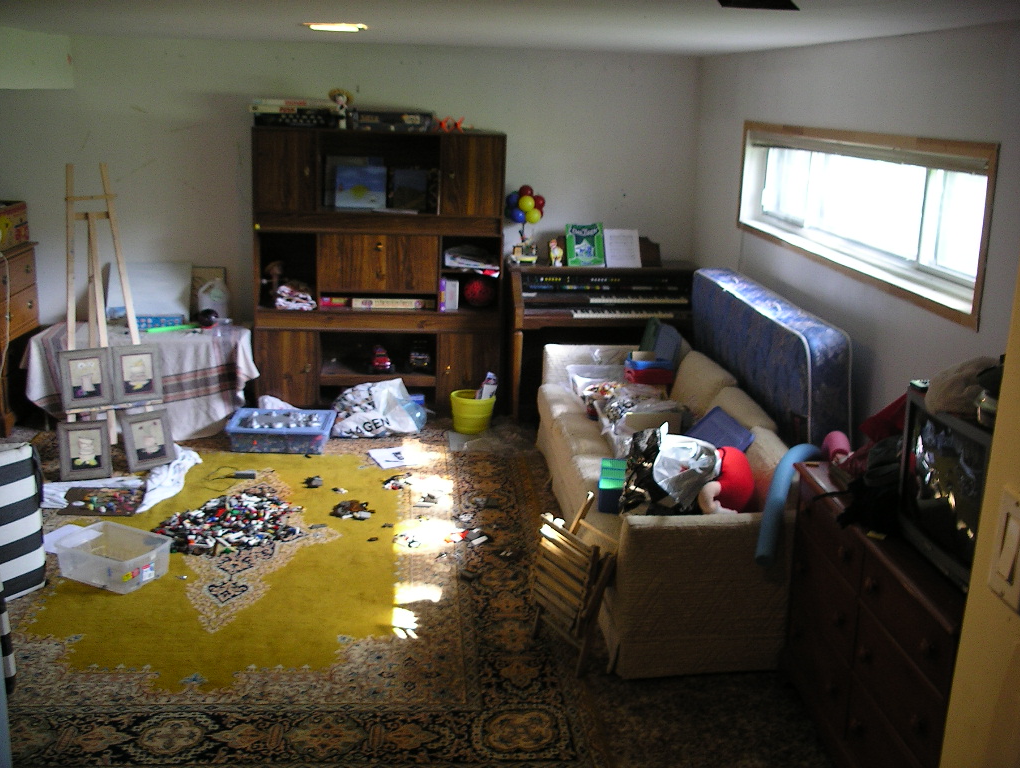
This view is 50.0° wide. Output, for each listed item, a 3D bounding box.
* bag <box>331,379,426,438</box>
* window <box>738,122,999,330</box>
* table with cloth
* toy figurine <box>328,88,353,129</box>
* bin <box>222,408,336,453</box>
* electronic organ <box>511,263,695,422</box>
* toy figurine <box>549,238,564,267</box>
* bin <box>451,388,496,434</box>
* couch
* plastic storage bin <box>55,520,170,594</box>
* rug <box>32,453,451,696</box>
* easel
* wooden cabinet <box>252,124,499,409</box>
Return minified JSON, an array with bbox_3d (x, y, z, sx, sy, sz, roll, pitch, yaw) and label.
[{"bbox_3d":[-0.787,0.126,6.553,0.533,0.278,0.412,0,15,-5],"label":"bag"},{"bbox_3d":[1.457,-0.815,4.808,0.130,0.590,2.790,1,15,-5],"label":"window"},{"bbox_3d":[-2.115,-0.027,6.415,1.205,0.572,0.588,0,15,-5],"label":"table with cloth"},{"bbox_3d":[-1.016,-1.665,6.585,0.150,0.250,0.120,1,15,-5],"label":"toy figurine"},{"bbox_3d":[-1.301,0.273,6.208,0.545,0.143,0.437,2,15,0],"label":"bin"},{"bbox_3d":[0.587,-0.296,6.960,1.150,0.910,0.620,1,15,-5],"label":"electronic organ"},{"bbox_3d":[0.287,-0.818,6.820,0.085,0.165,0.075,6,15,15],"label":"toy figurine"},{"bbox_3d":[-0.226,0.165,6.457,0.255,0.215,0.255,1,15,-5],"label":"bin"},{"bbox_3d":[0.736,0.294,5.016,0.960,0.823,2.675,0,15,-5],"label":"couch"},{"bbox_3d":[-1.577,0.697,4.377,0.367,0.145,0.258,9,16,25],"label":"plastic storage bin"},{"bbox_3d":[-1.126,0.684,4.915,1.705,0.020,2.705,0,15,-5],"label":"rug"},{"bbox_3d":[-2.099,-0.355,5.610,0.500,1.520,0.480,-6,17,-29],"label":"easel"},{"bbox_3d":[-0.814,-0.716,6.900,1.511,1.725,0.400,0,15,-5],"label":"wooden cabinet"}]

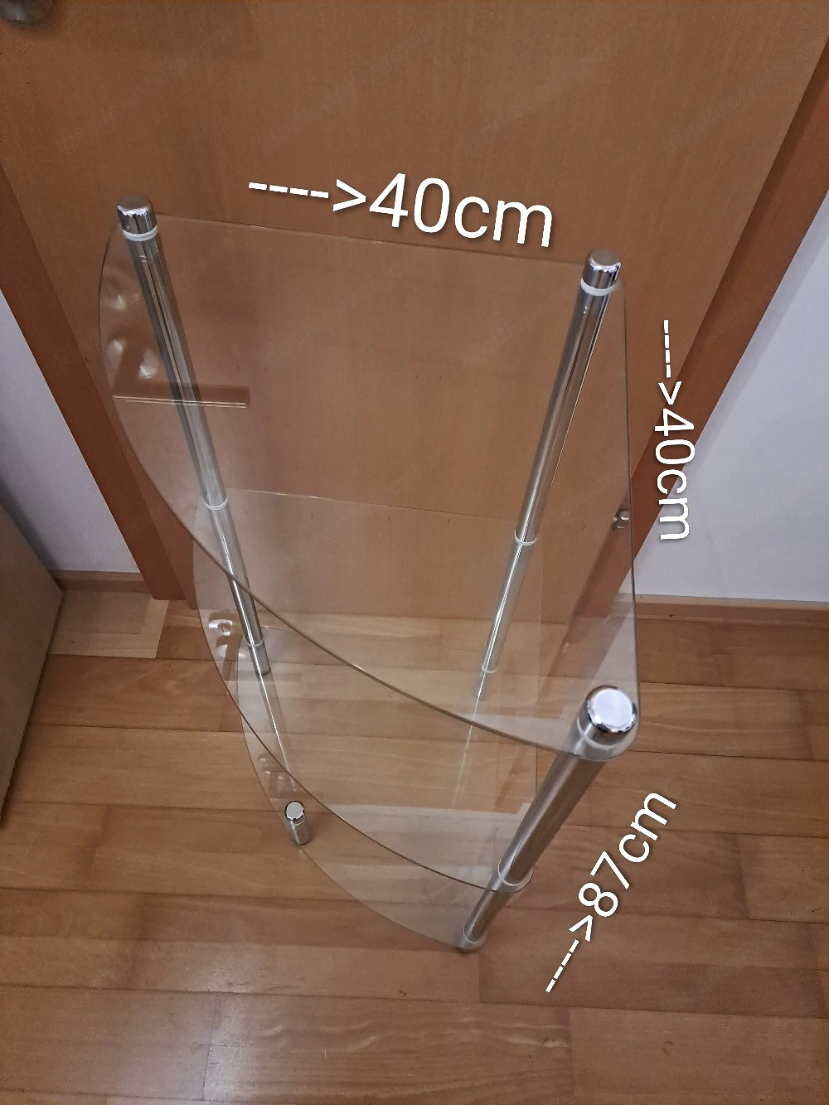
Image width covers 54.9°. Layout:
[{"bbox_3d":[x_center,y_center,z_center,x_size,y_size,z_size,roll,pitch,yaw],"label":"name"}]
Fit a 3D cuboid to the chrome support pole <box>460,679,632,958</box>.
[{"bbox_3d":[0.089,0.320,0.779,0.028,0.860,0.028,7,57,2],"label":"chrome support pole"}]

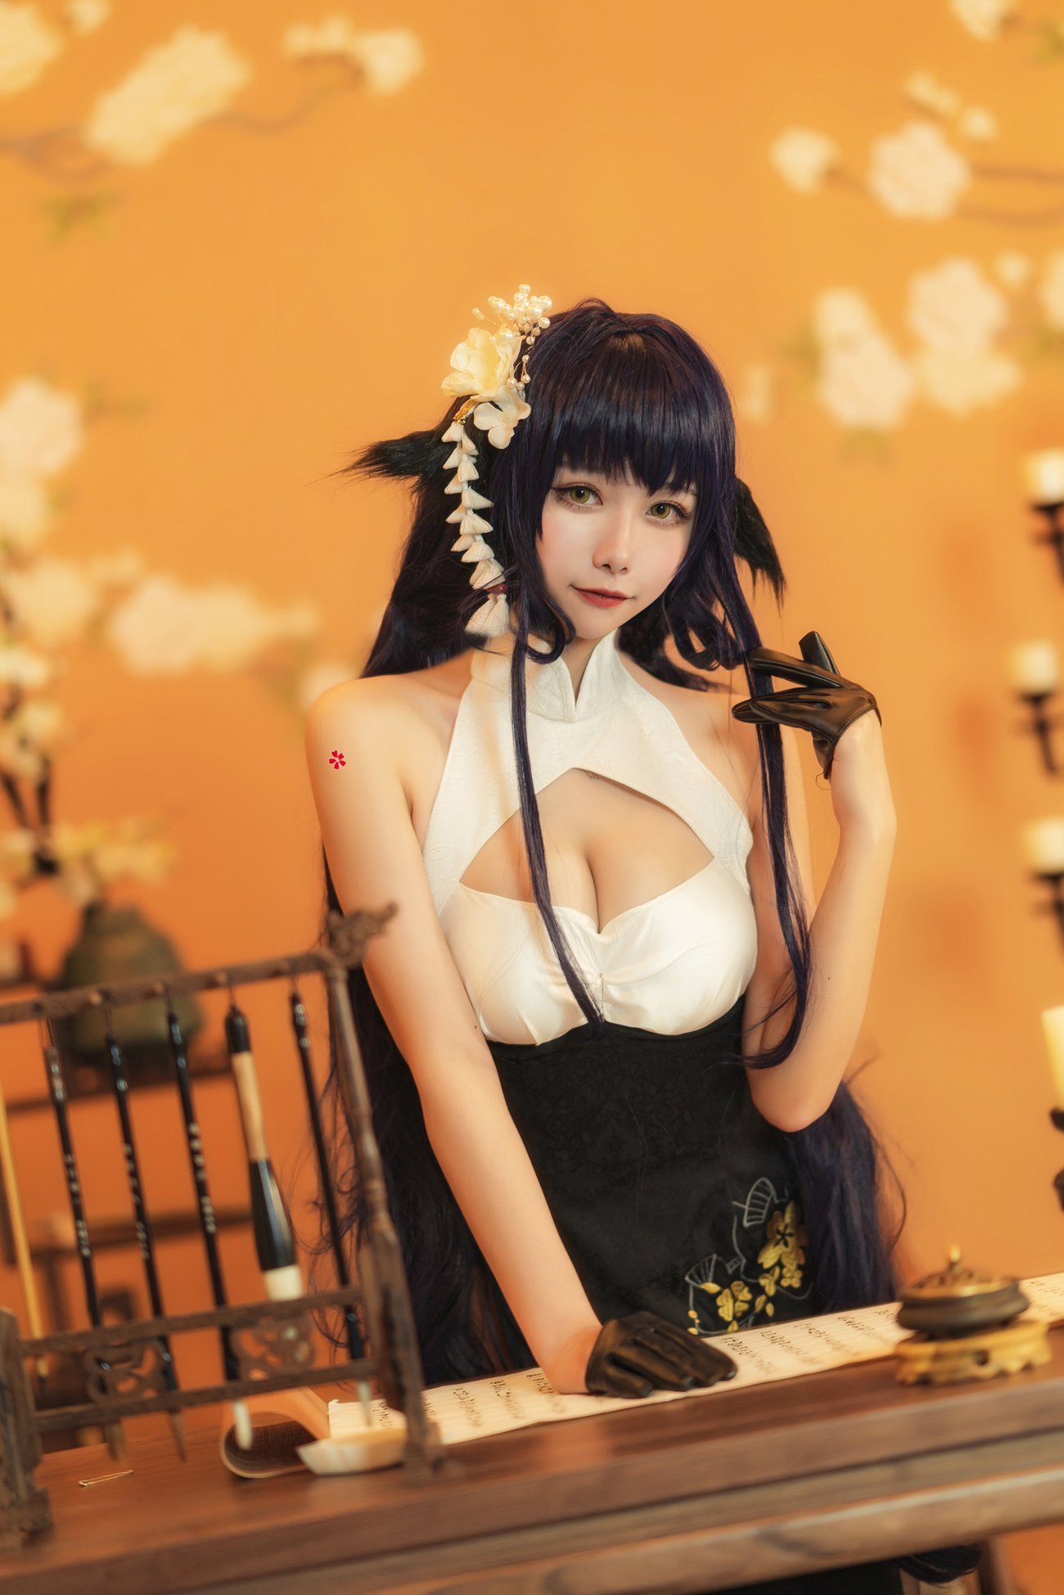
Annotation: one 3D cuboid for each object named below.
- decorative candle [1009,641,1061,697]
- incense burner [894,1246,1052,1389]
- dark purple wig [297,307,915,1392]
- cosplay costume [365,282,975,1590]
[{"bbox_3d":[0.561,-0.144,4.200,0.052,0.056,0.052,-9,1,0],"label":"decorative candle"},{"bbox_3d":[0.270,0.319,2.310,0.098,0.076,0.098,-9,1,0],"label":"incense burner"},{"bbox_3d":[0.024,0.070,2.761,0.430,0.900,0.320,-9,1,-8],"label":"dark purple wig"},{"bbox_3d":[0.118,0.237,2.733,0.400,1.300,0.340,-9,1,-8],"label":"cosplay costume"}]

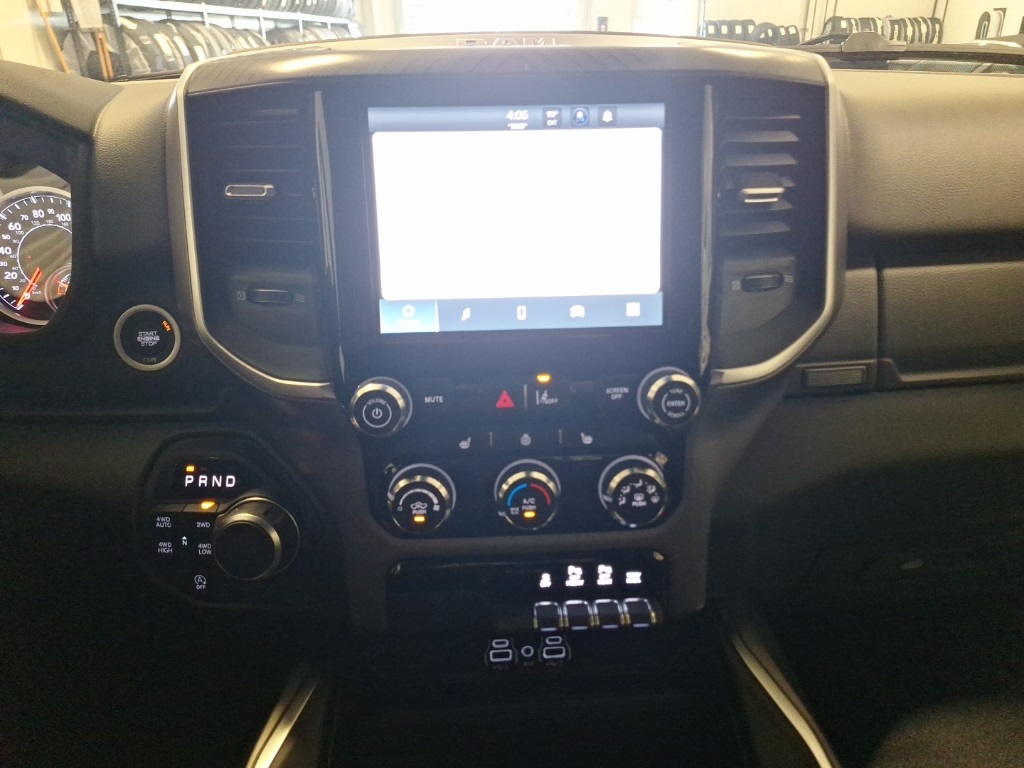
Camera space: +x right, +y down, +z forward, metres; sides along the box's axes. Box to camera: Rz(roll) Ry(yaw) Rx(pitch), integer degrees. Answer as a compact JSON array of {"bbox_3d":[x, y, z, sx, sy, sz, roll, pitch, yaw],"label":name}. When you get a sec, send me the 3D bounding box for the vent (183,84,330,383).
[{"bbox_3d":[-0.150,-0.086,0.420,0.090,0.173,0.030,0,9,10],"label":"vent"}]

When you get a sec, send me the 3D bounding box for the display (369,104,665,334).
[{"bbox_3d":[0.005,-0.097,0.407,0.171,0.129,0.015,-2,9,-3],"label":"display"}]

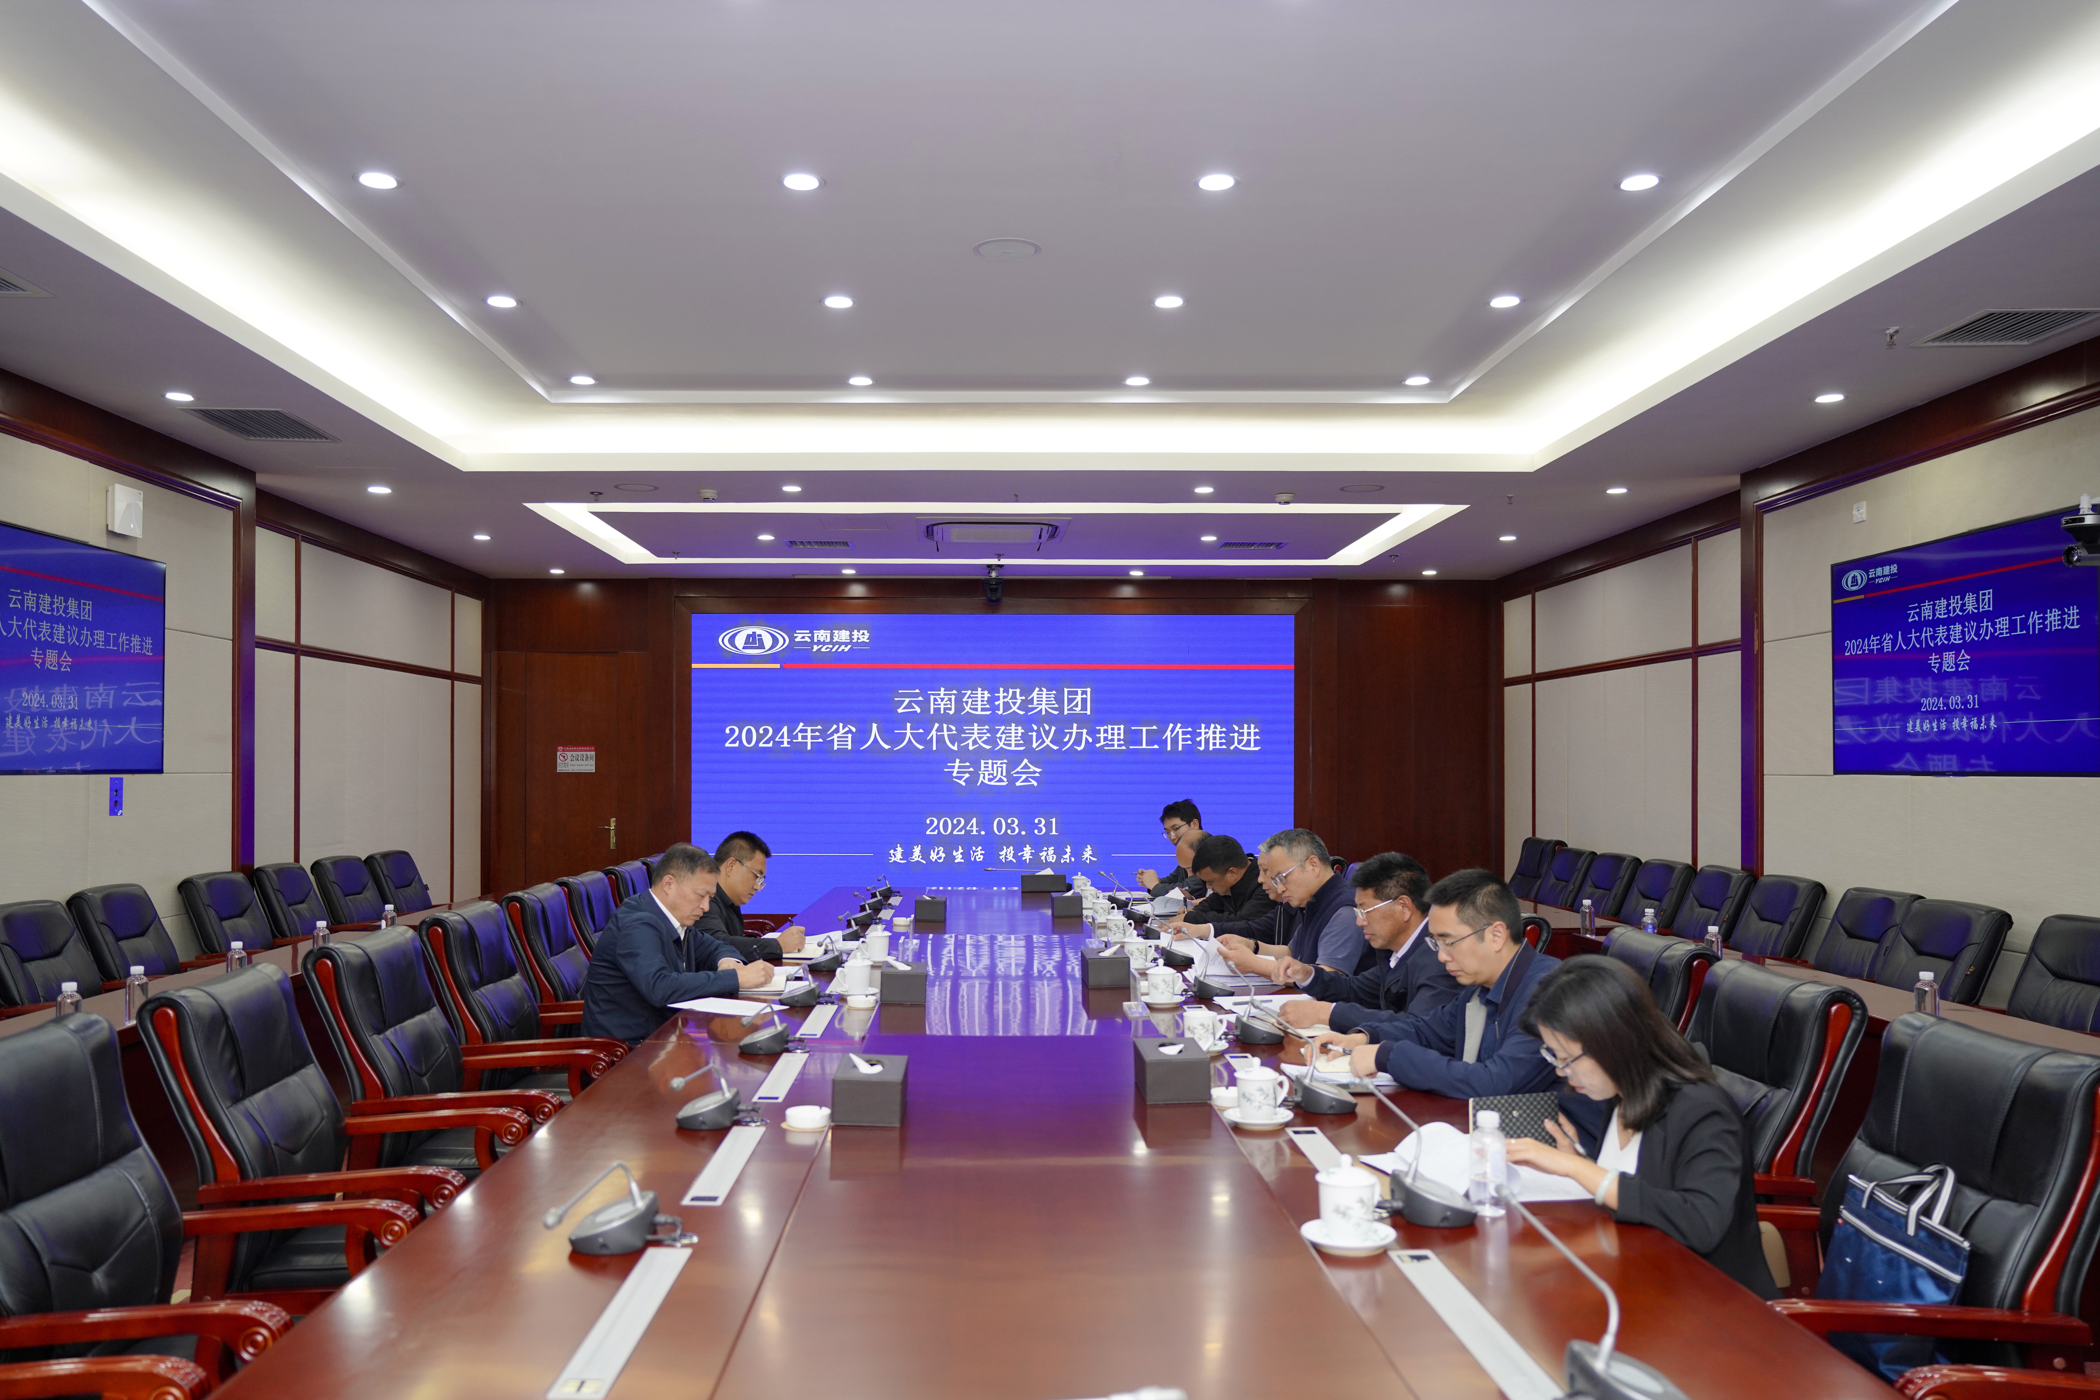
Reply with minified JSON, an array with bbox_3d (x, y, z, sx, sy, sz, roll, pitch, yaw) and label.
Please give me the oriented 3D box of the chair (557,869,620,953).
[{"bbox_3d":[-1.649,1.271,6.360,0.680,1.060,0.610,0,-2,-1],"label":"chair"}]

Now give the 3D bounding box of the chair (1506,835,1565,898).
[{"bbox_3d":[2.901,1.413,9.653,0.660,1.060,0.640,0,-2,-4],"label":"chair"}]

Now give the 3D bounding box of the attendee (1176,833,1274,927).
[{"bbox_3d":[0.823,1.210,6.750,0.680,1.220,0.550,0,-2,-1],"label":"attendee"}]

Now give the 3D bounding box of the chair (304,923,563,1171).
[{"bbox_3d":[-1.546,1.169,4.090,0.680,1.060,0.610,0,-2,-1],"label":"chair"}]

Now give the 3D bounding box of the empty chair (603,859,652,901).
[{"bbox_3d":[-1.783,1.321,7.511,0.660,1.060,0.640,0,-2,-3],"label":"empty chair"}]

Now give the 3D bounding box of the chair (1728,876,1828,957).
[{"bbox_3d":[2.997,1.317,6.709,0.620,1.000,0.610,0,-2,-4],"label":"chair"}]

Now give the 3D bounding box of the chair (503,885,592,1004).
[{"bbox_3d":[-1.617,1.238,5.640,0.680,1.060,0.610,0,-2,-1],"label":"chair"}]

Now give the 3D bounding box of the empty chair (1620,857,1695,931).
[{"bbox_3d":[2.948,1.363,7.785,0.620,1.000,0.610,0,-2,-4],"label":"empty chair"}]

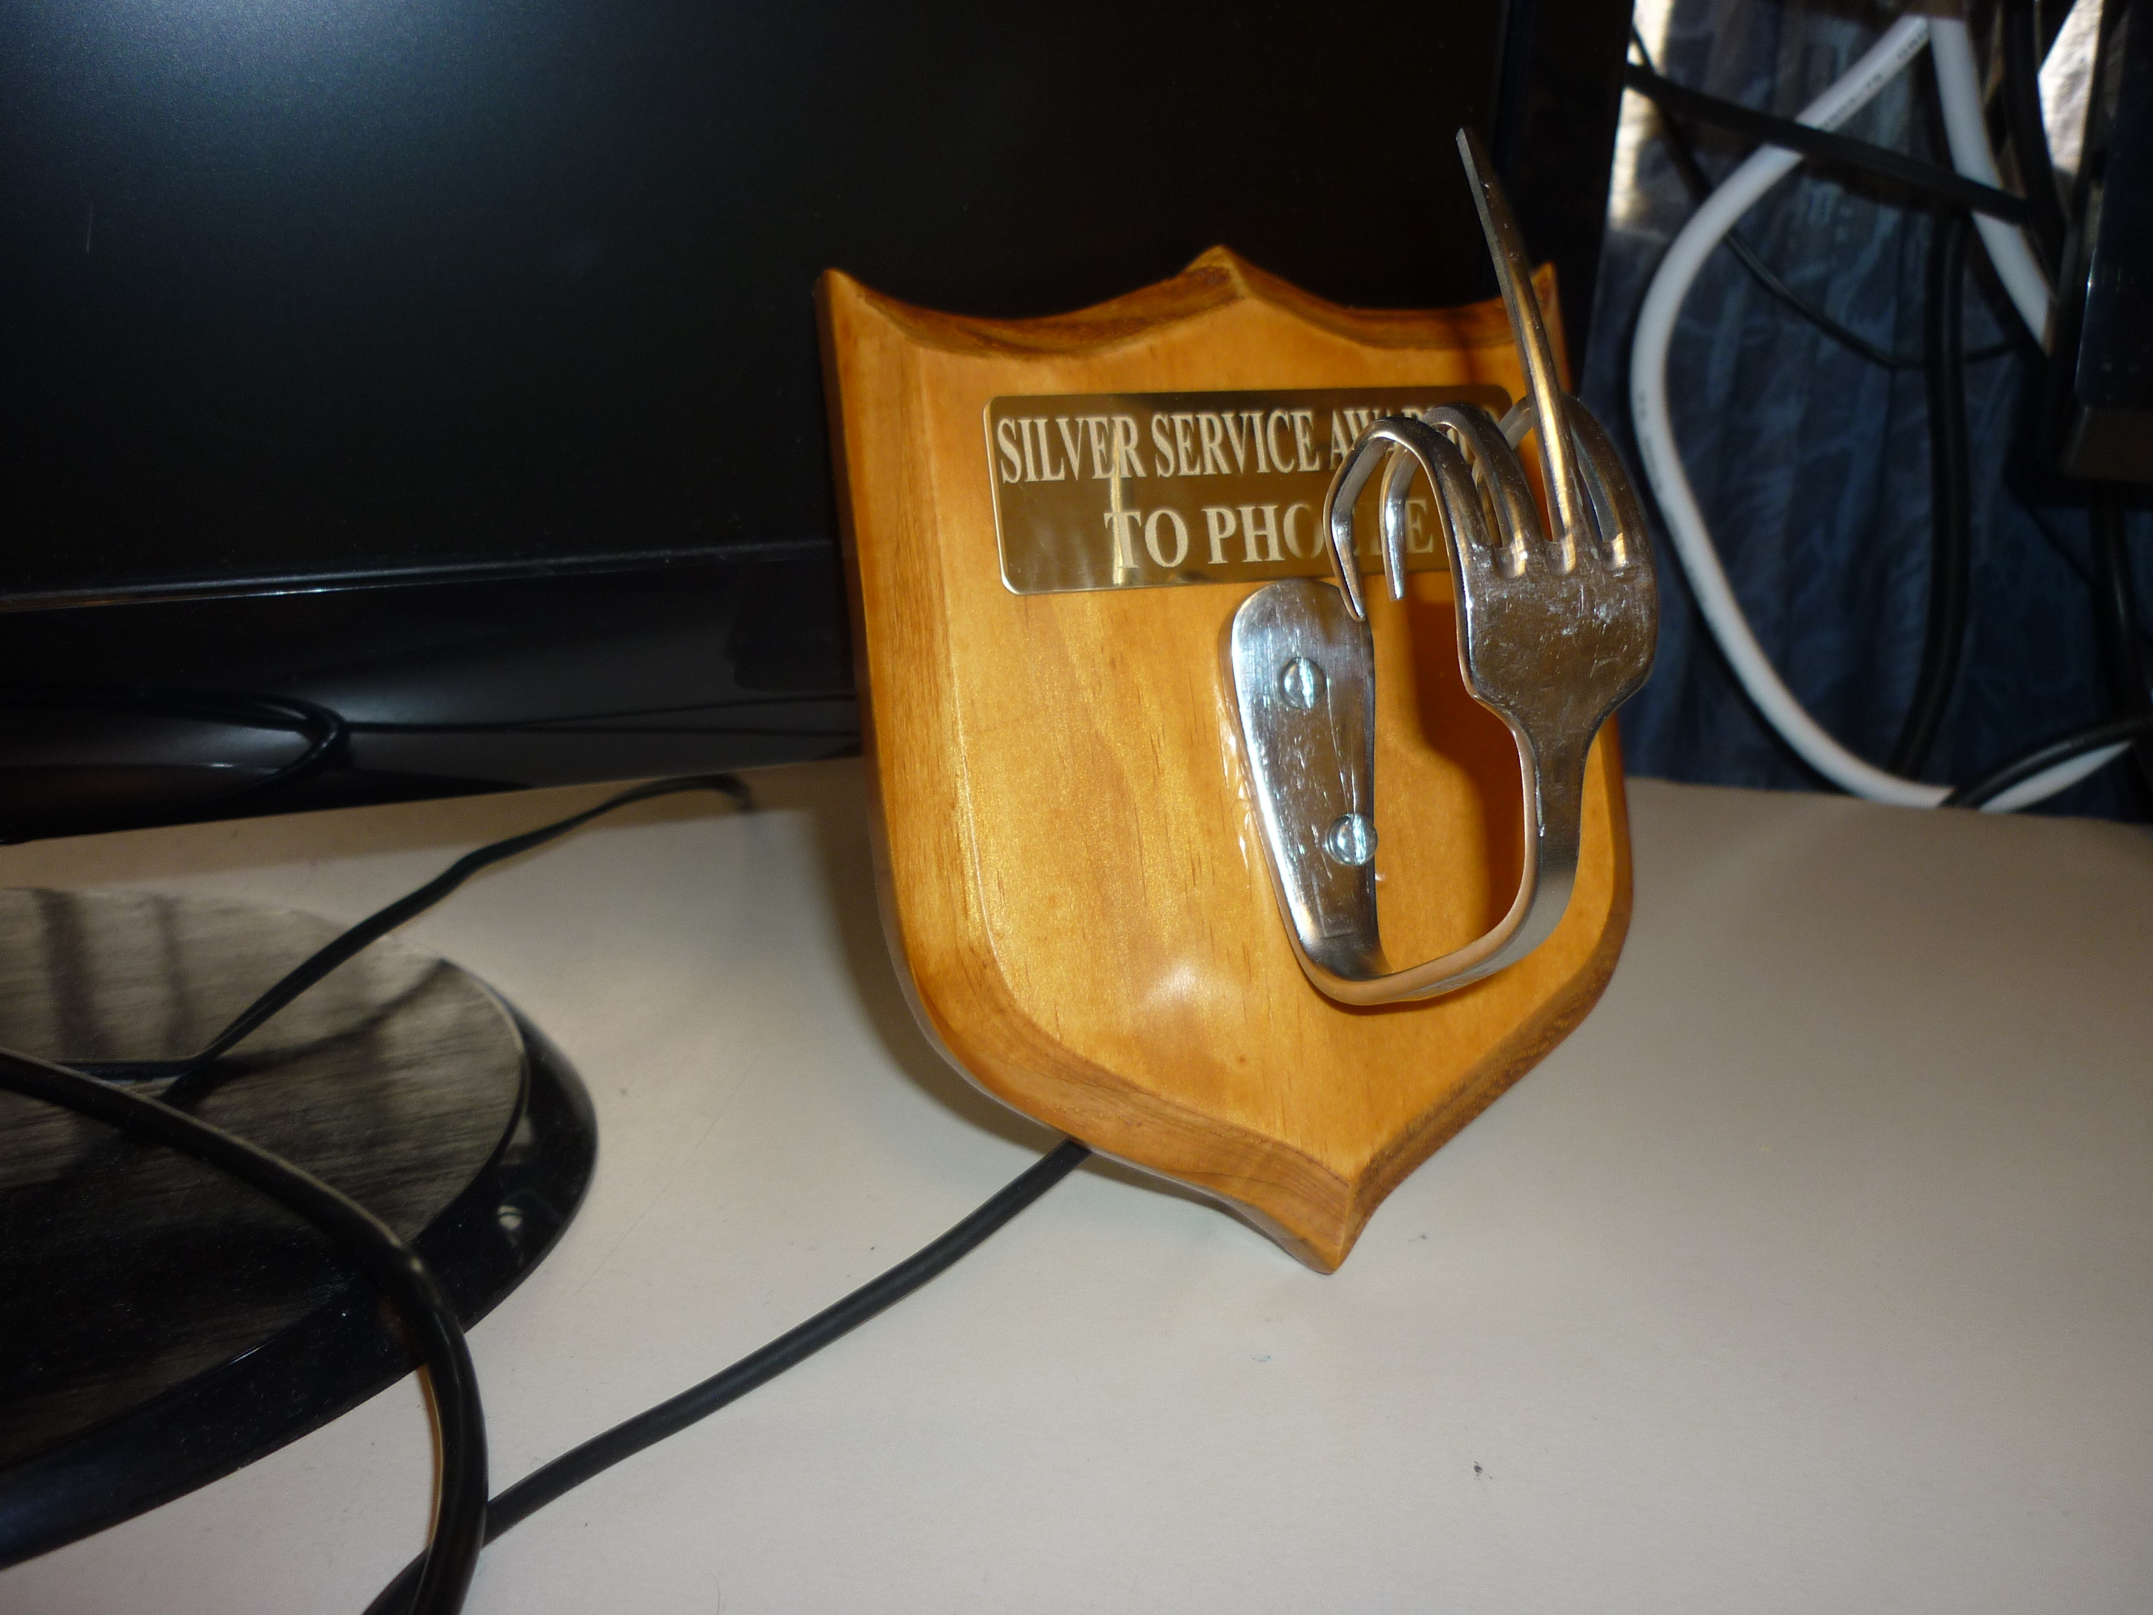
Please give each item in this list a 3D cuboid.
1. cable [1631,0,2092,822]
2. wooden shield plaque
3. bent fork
[{"bbox_3d":[0.175,-0.088,0.443,0.114,0.162,0.072,3,25,3],"label":"cable"},{"bbox_3d":[0.028,-0.008,0.293,0.116,0.146,0.019,-6,-2,-20],"label":"wooden shield plaque"},{"bbox_3d":[0.041,-0.026,0.253,0.026,0.102,0.067,-6,-2,-20],"label":"bent fork"}]

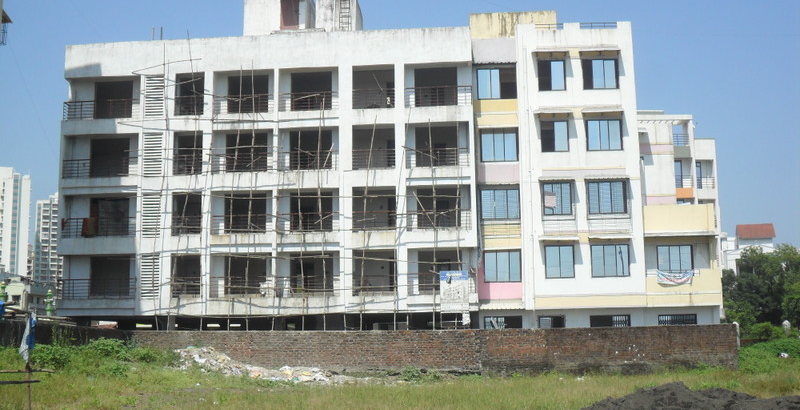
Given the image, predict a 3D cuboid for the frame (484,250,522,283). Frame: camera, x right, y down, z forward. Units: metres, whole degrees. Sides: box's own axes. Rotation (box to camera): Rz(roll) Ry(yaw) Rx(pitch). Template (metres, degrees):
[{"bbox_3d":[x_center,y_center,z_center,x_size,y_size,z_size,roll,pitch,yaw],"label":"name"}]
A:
[{"bbox_3d":[4.893,2.896,48.074,1.759,1.538,0.150,-1,-8,4],"label":"frame"}]

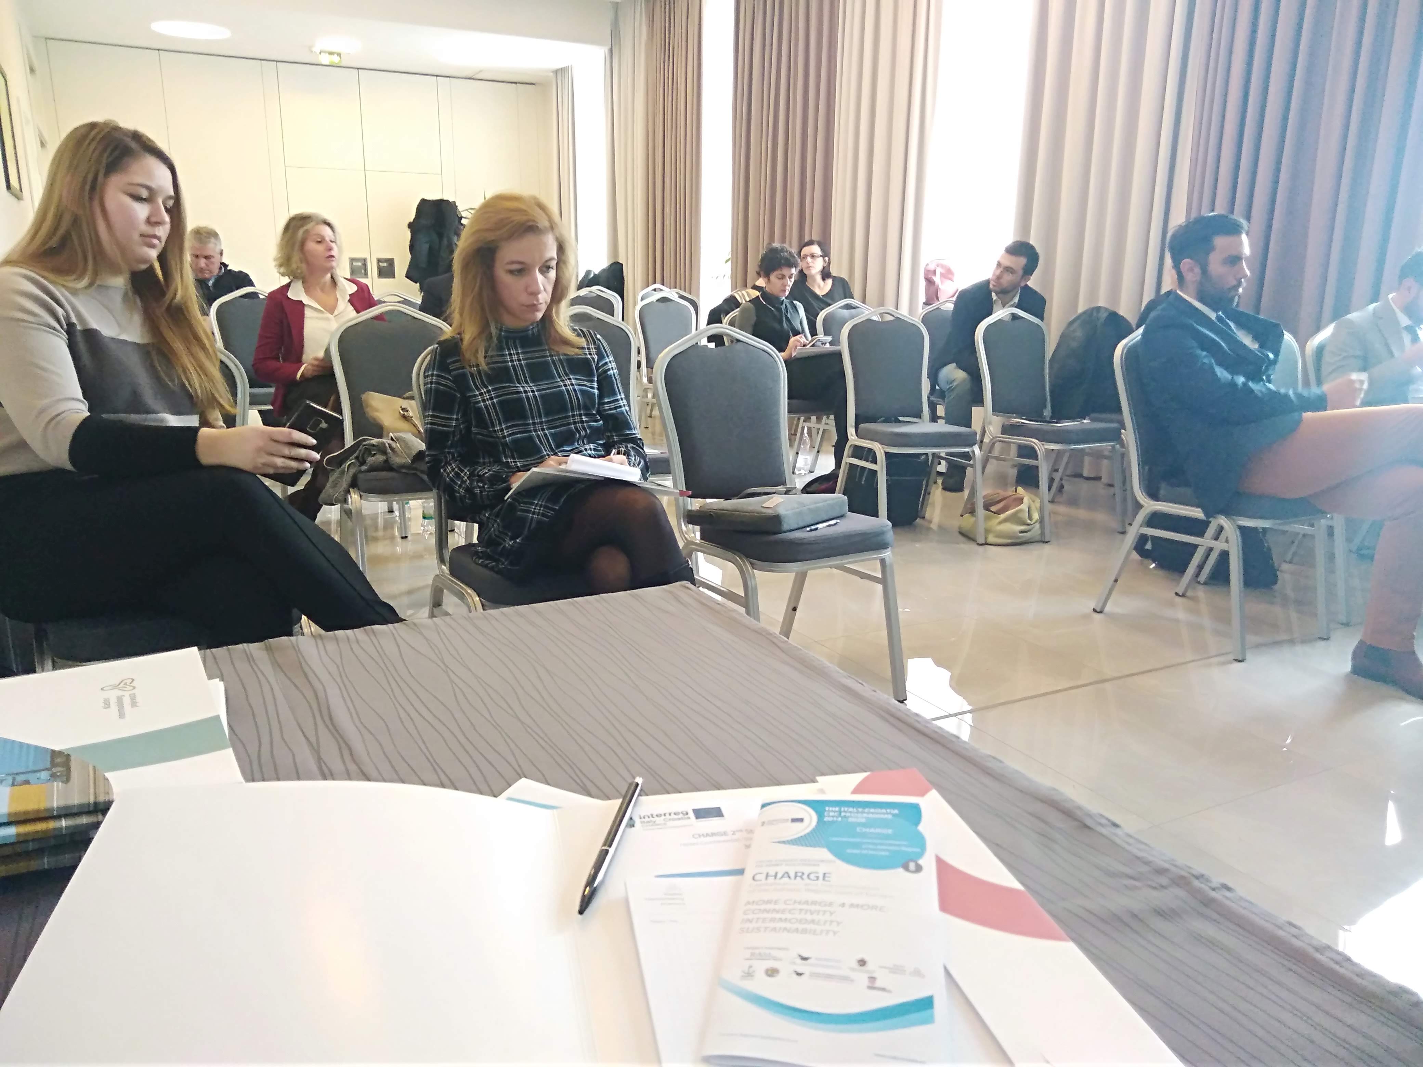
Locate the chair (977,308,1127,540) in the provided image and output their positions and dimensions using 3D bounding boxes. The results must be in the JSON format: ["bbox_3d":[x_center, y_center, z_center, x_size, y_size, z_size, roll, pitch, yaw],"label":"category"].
[{"bbox_3d":[1.457,-0.494,4.983,0.440,0.930,0.585,-5,14,-25],"label":"chair"}]

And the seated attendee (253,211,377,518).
[{"bbox_3d":[-1.495,-0.605,4.439,0.480,1.250,0.770,-5,14,-24],"label":"seated attendee"}]

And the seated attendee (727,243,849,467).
[{"bbox_3d":[0.408,-0.828,5.739,0.470,1.210,0.720,-9,16,-36],"label":"seated attendee"}]

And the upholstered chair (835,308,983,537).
[{"bbox_3d":[0.824,-0.459,4.790,0.440,0.930,0.585,-3,13,-16],"label":"upholstered chair"}]

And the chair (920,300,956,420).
[{"bbox_3d":[1.360,-0.718,5.864,0.440,0.915,0.560,-5,15,-25],"label":"chair"}]

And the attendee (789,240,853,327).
[{"bbox_3d":[0.698,-1.140,7.000,0.490,1.260,0.760,-1,13,-10],"label":"attendee"}]

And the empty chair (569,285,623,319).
[{"bbox_3d":[-0.758,-1.148,7.669,0.440,0.930,0.585,-3,14,-18],"label":"empty chair"}]

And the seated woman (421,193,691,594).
[{"bbox_3d":[-0.345,-0.111,2.466,0.500,1.225,0.750,-7,15,-29],"label":"seated woman"}]

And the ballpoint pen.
[{"bbox_3d":[-0.052,0.162,0.609,0.009,0.009,0.144,2,13,7],"label":"ballpoint pen"}]

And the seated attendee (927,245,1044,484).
[{"bbox_3d":[1.400,-0.841,5.745,0.580,1.210,0.750,-1,13,-8],"label":"seated attendee"}]

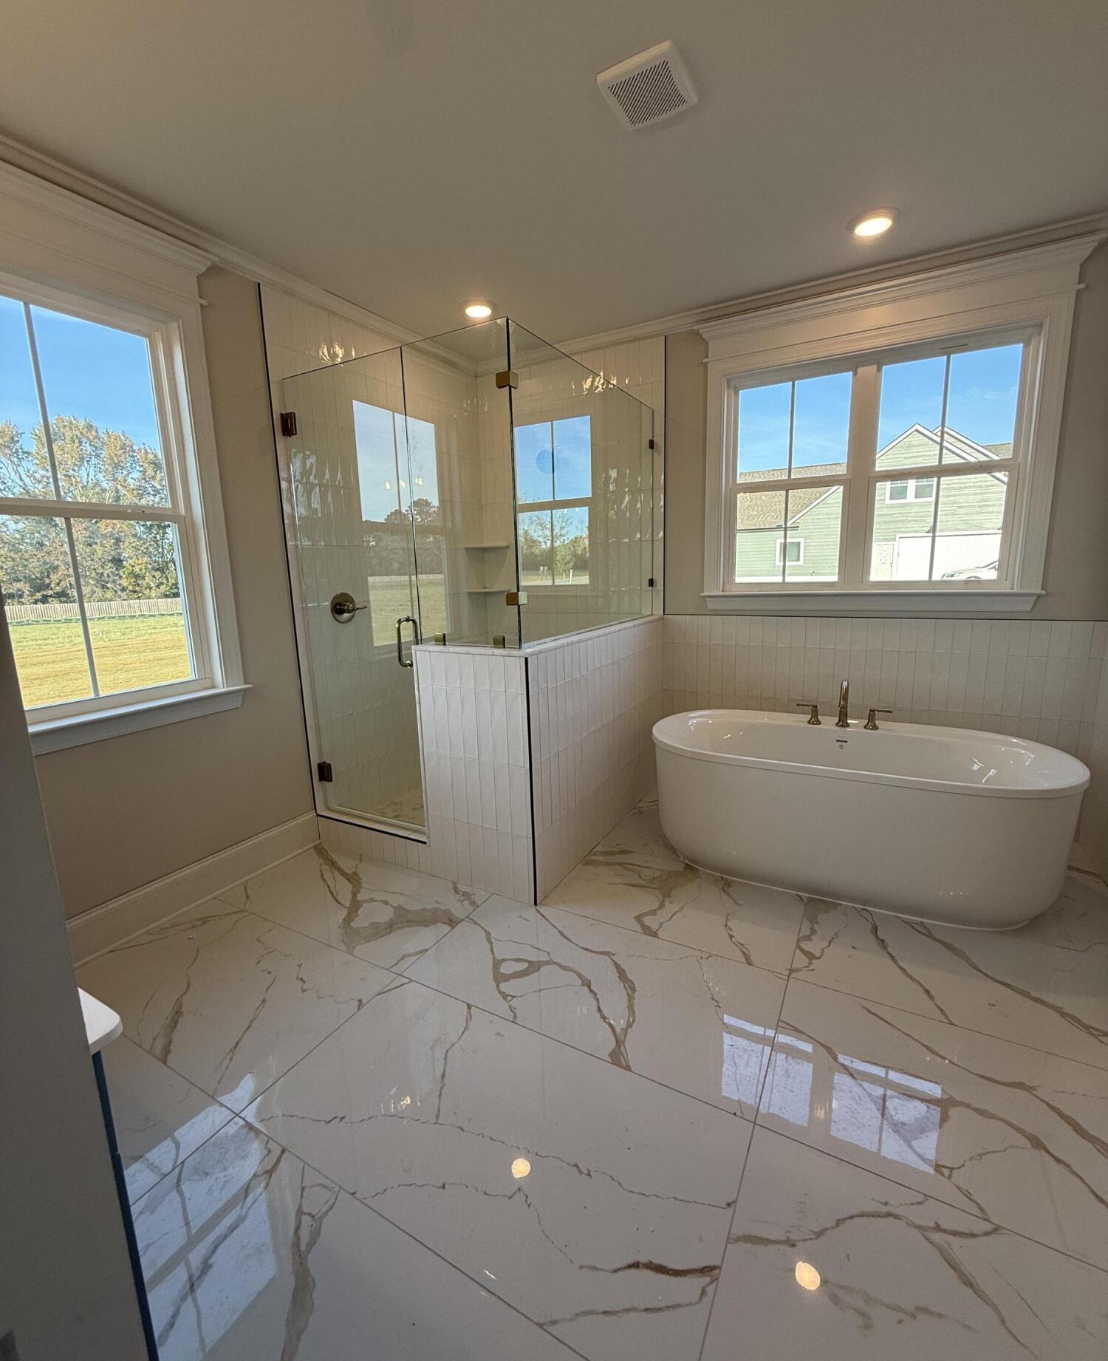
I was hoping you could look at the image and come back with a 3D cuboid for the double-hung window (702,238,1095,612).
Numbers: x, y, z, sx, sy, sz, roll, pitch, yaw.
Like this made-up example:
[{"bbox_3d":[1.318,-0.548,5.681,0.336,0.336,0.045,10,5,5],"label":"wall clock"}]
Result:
[{"bbox_3d":[1.548,-1.100,3.005,1.620,1.500,0.140,5,13,29],"label":"double-hung window"}]

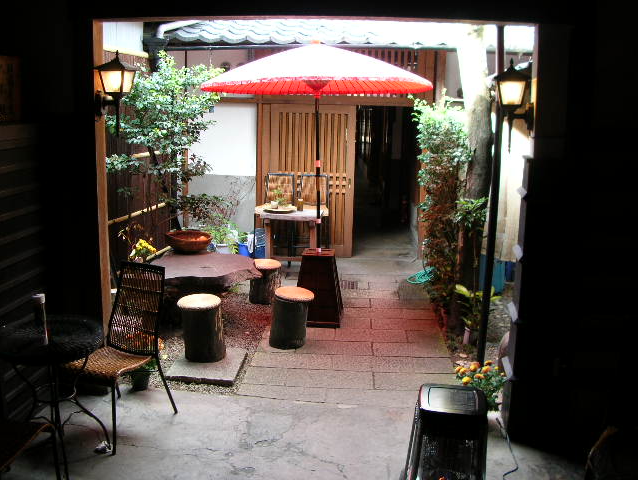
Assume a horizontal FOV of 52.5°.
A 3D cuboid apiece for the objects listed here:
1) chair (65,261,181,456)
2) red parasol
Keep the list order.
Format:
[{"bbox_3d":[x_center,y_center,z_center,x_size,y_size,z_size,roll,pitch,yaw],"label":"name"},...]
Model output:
[{"bbox_3d":[-1.134,0.611,3.565,0.480,0.870,0.620,5,9,23],"label":"chair"},{"bbox_3d":[0.031,-0.715,5.167,1.850,1.643,1.850,1,11,4],"label":"red parasol"}]

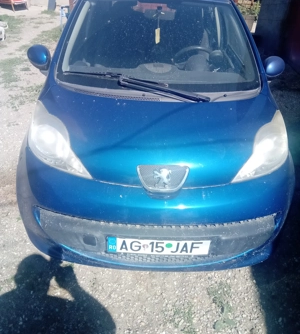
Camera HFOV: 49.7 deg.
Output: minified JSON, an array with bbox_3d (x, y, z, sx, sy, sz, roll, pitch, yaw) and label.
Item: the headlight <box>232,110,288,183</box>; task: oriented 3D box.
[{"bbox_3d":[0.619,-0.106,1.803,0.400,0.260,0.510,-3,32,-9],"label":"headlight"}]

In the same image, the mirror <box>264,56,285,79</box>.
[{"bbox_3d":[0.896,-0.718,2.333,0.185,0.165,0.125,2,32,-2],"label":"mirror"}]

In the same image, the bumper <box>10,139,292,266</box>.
[{"bbox_3d":[0.047,0.222,1.814,1.600,0.510,0.550,2,32,-2],"label":"bumper"}]

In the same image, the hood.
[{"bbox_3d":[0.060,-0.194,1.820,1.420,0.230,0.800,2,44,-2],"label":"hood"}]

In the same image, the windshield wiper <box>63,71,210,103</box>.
[{"bbox_3d":[-0.088,-0.508,2.028,0.950,0.085,0.130,12,33,6],"label":"windshield wiper"}]

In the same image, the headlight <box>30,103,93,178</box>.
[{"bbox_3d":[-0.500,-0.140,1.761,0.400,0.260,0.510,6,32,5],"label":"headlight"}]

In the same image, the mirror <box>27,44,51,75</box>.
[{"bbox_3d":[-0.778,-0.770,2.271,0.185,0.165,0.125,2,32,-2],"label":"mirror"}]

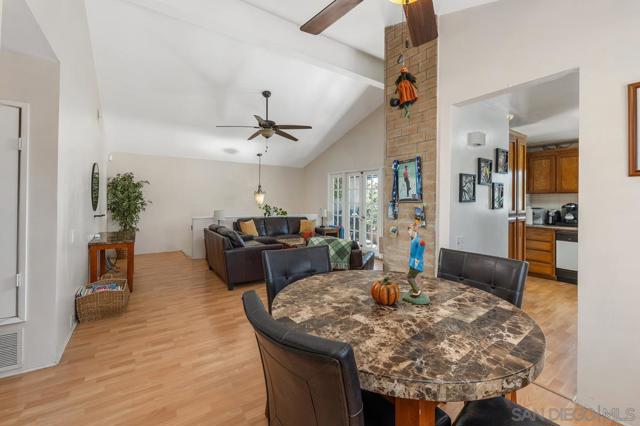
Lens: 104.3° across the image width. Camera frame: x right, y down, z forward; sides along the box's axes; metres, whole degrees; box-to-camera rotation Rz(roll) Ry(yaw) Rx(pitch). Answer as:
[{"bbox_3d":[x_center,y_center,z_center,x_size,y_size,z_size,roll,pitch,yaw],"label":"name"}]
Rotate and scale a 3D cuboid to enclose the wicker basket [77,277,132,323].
[{"bbox_3d":[-2.506,0.980,2.922,0.420,0.330,0.460,-1,2,-37],"label":"wicker basket"}]

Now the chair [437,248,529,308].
[{"bbox_3d":[0.745,0.733,1.423,0.580,0.955,0.490,-1,2,-31],"label":"chair"}]

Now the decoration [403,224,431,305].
[{"bbox_3d":[0.503,0.260,1.309,0.130,0.385,0.105,0,2,-1],"label":"decoration"}]

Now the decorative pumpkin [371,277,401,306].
[{"bbox_3d":[0.344,0.412,1.300,0.150,0.140,0.150,1,2,0],"label":"decorative pumpkin"}]

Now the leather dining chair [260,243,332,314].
[{"bbox_3d":[-0.045,0.725,1.523,0.490,0.955,0.580,-1,2,-27],"label":"leather dining chair"}]

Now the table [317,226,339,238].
[{"bbox_3d":[0.217,0.708,7.028,0.520,0.550,0.520,-1,2,-36],"label":"table"}]

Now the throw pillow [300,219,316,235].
[{"bbox_3d":[-0.307,0.380,6.750,0.440,0.430,0.150,-1,-12,-27],"label":"throw pillow"}]

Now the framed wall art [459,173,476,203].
[{"bbox_3d":[1.581,-0.264,2.660,0.310,0.300,0.040,-1,2,-36],"label":"framed wall art"}]

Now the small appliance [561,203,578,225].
[{"bbox_3d":[4.126,0.025,4.080,0.310,0.340,0.250,-1,2,-37],"label":"small appliance"}]

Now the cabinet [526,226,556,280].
[{"bbox_3d":[4.014,0.703,4.490,0.600,0.870,0.440,-1,2,-36],"label":"cabinet"}]

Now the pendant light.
[{"bbox_3d":[-1.647,-0.936,6.850,0.320,1.420,0.320,-1,2,-36],"label":"pendant light"}]

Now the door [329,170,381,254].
[{"bbox_3d":[0.849,-0.066,6.600,0.120,2.080,1.830,-1,2,-39],"label":"door"}]

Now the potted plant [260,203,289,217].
[{"bbox_3d":[-1.210,-0.077,6.400,0.720,0.420,0.500,-1,2,-36],"label":"potted plant"}]

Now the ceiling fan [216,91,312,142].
[{"bbox_3d":[-0.955,-1.734,4.400,1.620,0.860,1.620,-1,2,-36],"label":"ceiling fan"}]

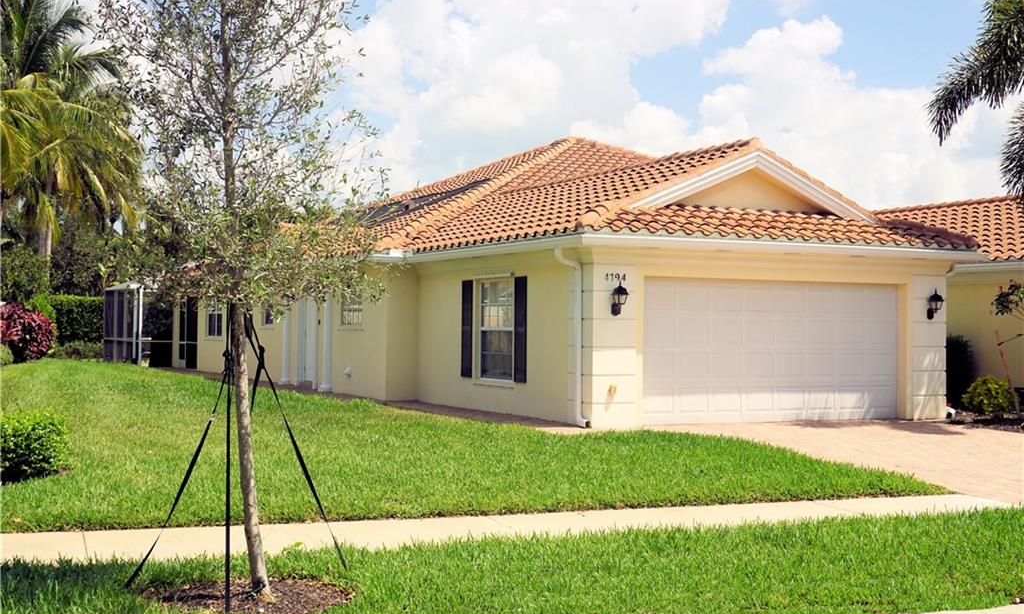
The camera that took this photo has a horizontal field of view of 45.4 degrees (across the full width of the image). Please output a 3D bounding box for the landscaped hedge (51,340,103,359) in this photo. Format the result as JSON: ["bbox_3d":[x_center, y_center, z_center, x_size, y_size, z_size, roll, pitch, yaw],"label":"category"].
[{"bbox_3d":[-15.264,1.505,43.000,1.950,0.630,0.800,1,-1,-28],"label":"landscaped hedge"}]

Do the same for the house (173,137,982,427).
[{"bbox_3d":[-1.272,-1.560,29.170,9.150,6.700,25.200,1,-1,-28],"label":"house"}]

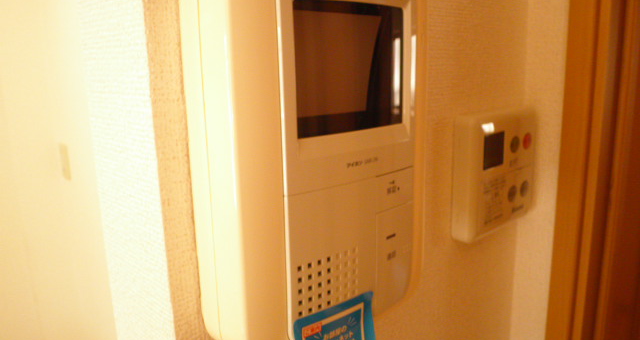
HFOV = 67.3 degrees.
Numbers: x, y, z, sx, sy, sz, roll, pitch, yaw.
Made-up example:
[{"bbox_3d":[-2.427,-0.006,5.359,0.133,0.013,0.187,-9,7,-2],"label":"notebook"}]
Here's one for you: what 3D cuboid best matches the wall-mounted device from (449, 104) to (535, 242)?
[{"bbox_3d":[0.175,0.001,0.471,0.119,0.117,0.021,-12,16,-40],"label":"wall-mounted device"}]

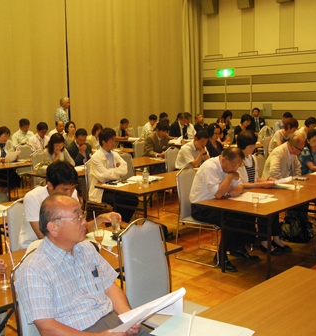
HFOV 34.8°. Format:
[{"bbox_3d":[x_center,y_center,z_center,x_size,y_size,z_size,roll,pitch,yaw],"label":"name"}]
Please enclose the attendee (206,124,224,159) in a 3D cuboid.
[{"bbox_3d":[0.951,-0.031,7.593,0.480,1.260,0.720,-8,10,-39],"label":"attendee"}]

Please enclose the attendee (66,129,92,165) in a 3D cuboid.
[{"bbox_3d":[-1.099,0.023,7.777,0.741,1.238,0.497,7,11,44],"label":"attendee"}]

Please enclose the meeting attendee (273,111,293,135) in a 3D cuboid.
[{"bbox_3d":[2.980,-0.649,11.721,0.731,1.287,0.487,7,11,44],"label":"meeting attendee"}]

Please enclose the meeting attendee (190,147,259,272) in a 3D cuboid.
[{"bbox_3d":[0.637,0.374,5.197,0.722,1.190,0.536,7,11,44],"label":"meeting attendee"}]

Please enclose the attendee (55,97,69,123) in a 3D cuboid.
[{"bbox_3d":[-2.266,-0.826,12.118,0.360,1.720,0.480,3,9,30],"label":"attendee"}]

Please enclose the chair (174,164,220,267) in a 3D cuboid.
[{"bbox_3d":[0.518,0.466,5.201,0.560,0.950,0.450,6,11,43],"label":"chair"}]

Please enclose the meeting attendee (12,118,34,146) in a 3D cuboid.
[{"bbox_3d":[-2.564,-0.290,9.963,0.780,1.270,0.500,6,11,43],"label":"meeting attendee"}]

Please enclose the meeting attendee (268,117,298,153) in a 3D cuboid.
[{"bbox_3d":[2.224,-0.185,8.600,0.760,1.240,0.500,7,11,44],"label":"meeting attendee"}]

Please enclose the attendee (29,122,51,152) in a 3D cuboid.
[{"bbox_3d":[-2.211,-0.262,9.889,0.780,1.220,0.500,6,11,43],"label":"attendee"}]

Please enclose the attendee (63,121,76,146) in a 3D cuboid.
[{"bbox_3d":[-1.487,-0.195,9.150,0.780,1.260,0.500,6,11,43],"label":"attendee"}]

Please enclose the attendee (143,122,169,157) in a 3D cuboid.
[{"bbox_3d":[0.065,-0.146,8.638,0.780,1.240,0.500,6,11,43],"label":"attendee"}]

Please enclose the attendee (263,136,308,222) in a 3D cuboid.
[{"bbox_3d":[1.521,0.219,5.837,0.820,1.200,0.520,7,11,44],"label":"attendee"}]

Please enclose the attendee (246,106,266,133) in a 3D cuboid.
[{"bbox_3d":[2.541,-0.816,12.956,0.520,1.320,0.750,-2,8,-11],"label":"attendee"}]

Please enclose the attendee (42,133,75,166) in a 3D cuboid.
[{"bbox_3d":[-1.417,0.095,7.270,0.500,1.190,0.720,-8,10,-39],"label":"attendee"}]

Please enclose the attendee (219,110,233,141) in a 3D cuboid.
[{"bbox_3d":[1.877,-0.780,12.807,0.700,1.280,0.480,6,11,43],"label":"attendee"}]

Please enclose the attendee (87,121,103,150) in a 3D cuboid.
[{"bbox_3d":[-1.085,-0.232,9.578,0.780,1.200,0.500,6,11,43],"label":"attendee"}]

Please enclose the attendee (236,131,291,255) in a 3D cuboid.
[{"bbox_3d":[1.127,0.245,5.602,0.741,1.311,0.487,7,11,44],"label":"attendee"}]

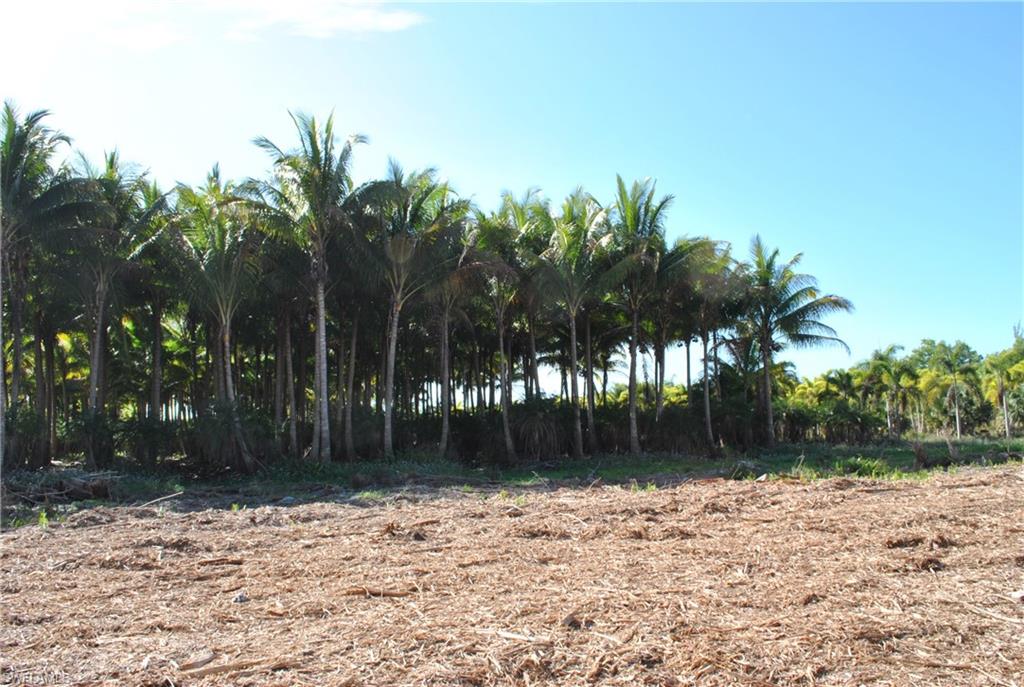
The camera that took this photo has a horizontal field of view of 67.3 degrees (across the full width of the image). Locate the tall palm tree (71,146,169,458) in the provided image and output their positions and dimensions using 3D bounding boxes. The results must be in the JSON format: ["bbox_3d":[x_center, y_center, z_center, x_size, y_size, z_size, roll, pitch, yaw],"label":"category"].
[{"bbox_3d":[-13.025,-1.221,25.468,3.100,10.480,3.100,0,-5,0],"label":"tall palm tree"}]

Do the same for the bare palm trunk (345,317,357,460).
[{"bbox_3d":[-6.036,1.658,28.757,0.420,5.377,0.360,0,-5,0],"label":"bare palm trunk"}]

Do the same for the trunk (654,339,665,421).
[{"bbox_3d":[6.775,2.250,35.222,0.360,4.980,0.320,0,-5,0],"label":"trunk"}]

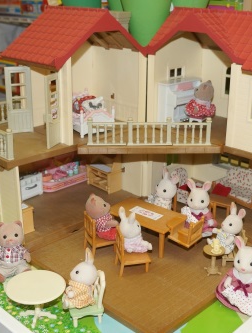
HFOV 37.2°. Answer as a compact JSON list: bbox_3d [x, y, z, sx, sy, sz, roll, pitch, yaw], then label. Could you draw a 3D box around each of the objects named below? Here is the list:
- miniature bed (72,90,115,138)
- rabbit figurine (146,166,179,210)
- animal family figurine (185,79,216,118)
[{"bbox_3d":[-0.069,-0.092,0.618,0.064,0.067,0.086,-13,22,-36],"label":"miniature bed"},{"bbox_3d":[0.056,0.038,0.565,0.043,0.070,0.040,-16,24,-41],"label":"rabbit figurine"},{"bbox_3d":[0.127,-0.114,0.635,0.048,0.063,0.042,10,20,28],"label":"animal family figurine"}]

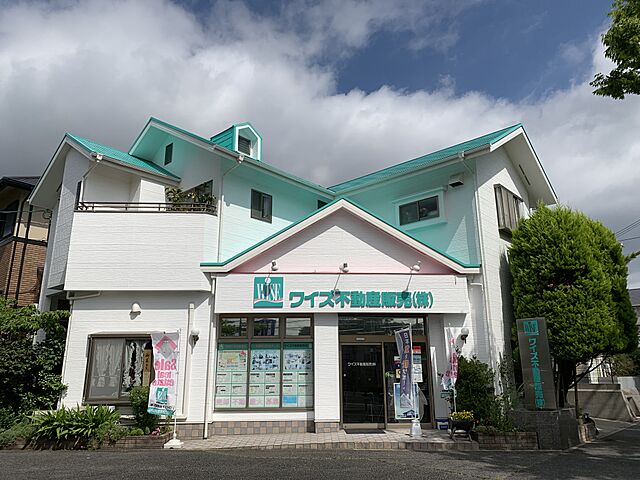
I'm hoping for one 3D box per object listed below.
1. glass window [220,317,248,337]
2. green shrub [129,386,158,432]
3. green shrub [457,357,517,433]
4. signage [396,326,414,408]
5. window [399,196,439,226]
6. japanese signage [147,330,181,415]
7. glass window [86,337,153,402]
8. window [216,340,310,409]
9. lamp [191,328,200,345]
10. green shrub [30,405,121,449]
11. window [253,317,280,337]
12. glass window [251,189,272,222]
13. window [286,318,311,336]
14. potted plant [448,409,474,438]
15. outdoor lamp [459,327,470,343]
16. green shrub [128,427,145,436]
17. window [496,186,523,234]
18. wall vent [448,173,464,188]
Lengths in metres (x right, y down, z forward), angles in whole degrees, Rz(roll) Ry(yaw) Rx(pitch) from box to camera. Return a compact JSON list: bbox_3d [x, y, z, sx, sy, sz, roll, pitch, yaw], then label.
[{"bbox_3d":[-2.181,2.222,12.263,0.688,0.487,0.100,0,-16,-3],"label":"glass window"},{"bbox_3d":[-3.808,3.657,10.371,0.620,0.930,0.600,0,-14,0],"label":"green shrub"},{"bbox_3d":[3.664,3.411,10.579,1.300,1.550,1.100,0,-14,0],"label":"green shrub"},{"bbox_3d":[2.021,3.038,11.455,0.460,1.800,0.100,-9,-18,29],"label":"signage"},{"bbox_3d":[2.807,-0.808,13.728,0.100,0.610,1.300,14,-20,-43],"label":"window"},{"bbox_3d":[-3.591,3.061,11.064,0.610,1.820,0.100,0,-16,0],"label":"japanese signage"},{"bbox_3d":[-4.588,2.993,11.111,1.570,1.520,0.150,0,-14,0],"label":"glass window"},{"bbox_3d":[-1.386,3.370,11.990,2.440,1.669,0.120,0,-16,-3],"label":"window"},{"bbox_3d":[-2.926,2.256,11.298,0.200,0.360,0.230,0,-14,0],"label":"lamp"},{"bbox_3d":[-5.396,4.124,10.630,1.850,0.920,0.750,0,-16,-3],"label":"green shrub"},{"bbox_3d":[-1.296,2.103,11.645,0.650,0.460,0.100,0,-14,0],"label":"window"},{"bbox_3d":[-1.675,-0.957,13.880,0.100,0.870,0.786,-14,-21,40],"label":"glass window"},{"bbox_3d":[-0.551,2.240,12.362,0.645,0.475,0.100,0,-16,-3],"label":"window"},{"bbox_3d":[2.931,3.832,9.956,0.520,0.540,0.450,0,-14,0],"label":"potted plant"},{"bbox_3d":[3.678,2.414,12.151,0.230,0.380,0.300,-14,-21,40],"label":"outdoor lamp"},{"bbox_3d":[-4.047,4.224,10.602,0.320,0.210,0.280,0,-16,-3],"label":"green shrub"},{"bbox_3d":[5.381,-0.824,13.571,1.380,1.200,0.200,14,-20,-43],"label":"window"},{"bbox_3d":[3.645,-1.627,12.893,0.250,0.270,0.280,14,-20,-43],"label":"wall vent"}]

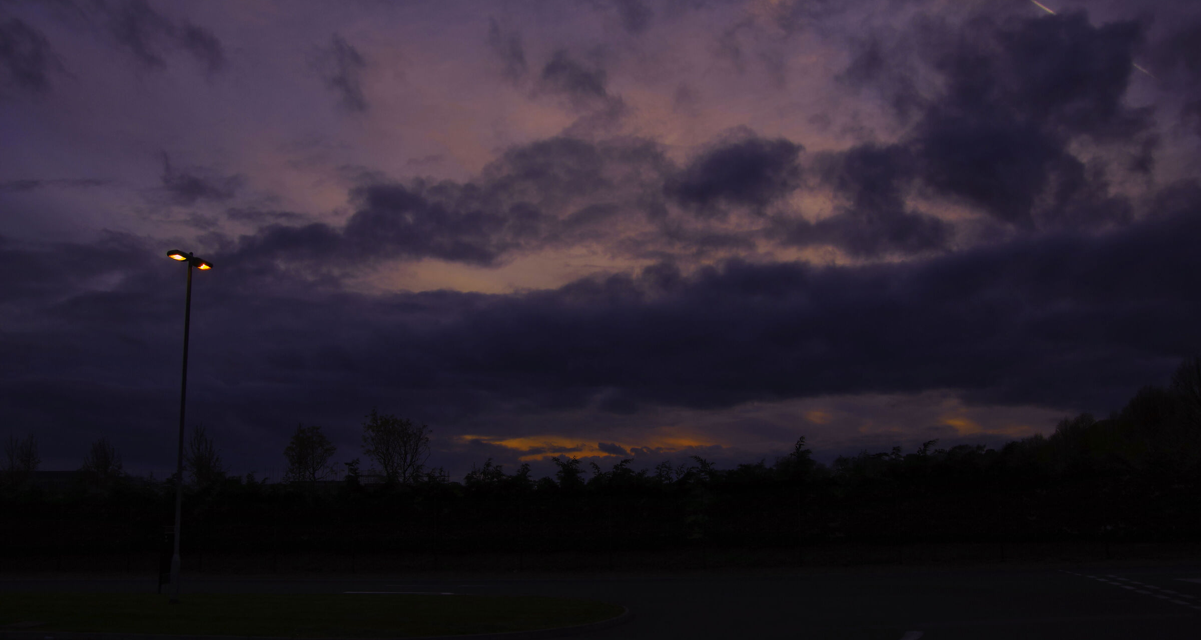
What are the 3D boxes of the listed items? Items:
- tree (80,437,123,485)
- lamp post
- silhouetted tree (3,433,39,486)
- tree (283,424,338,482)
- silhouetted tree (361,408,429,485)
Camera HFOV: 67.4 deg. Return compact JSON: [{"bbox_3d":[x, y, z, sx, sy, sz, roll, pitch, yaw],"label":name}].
[{"bbox_3d":[-24.523,8.624,43.794,1.863,5.800,1.863,5,-13,-28],"label":"tree"},{"bbox_3d":[-9.689,2.342,21.022,0.350,8.150,1.300,-7,-12,24],"label":"lamp post"},{"bbox_3d":[-28.831,8.676,44.318,1.593,6.140,1.593,6,-13,-32],"label":"silhouetted tree"},{"bbox_3d":[-13.426,7.760,41.355,2.309,5.931,2.309,2,-12,-18],"label":"tree"},{"bbox_3d":[-9.057,7.040,39.434,2.727,6.354,2.727,1,-11,-13],"label":"silhouetted tree"}]

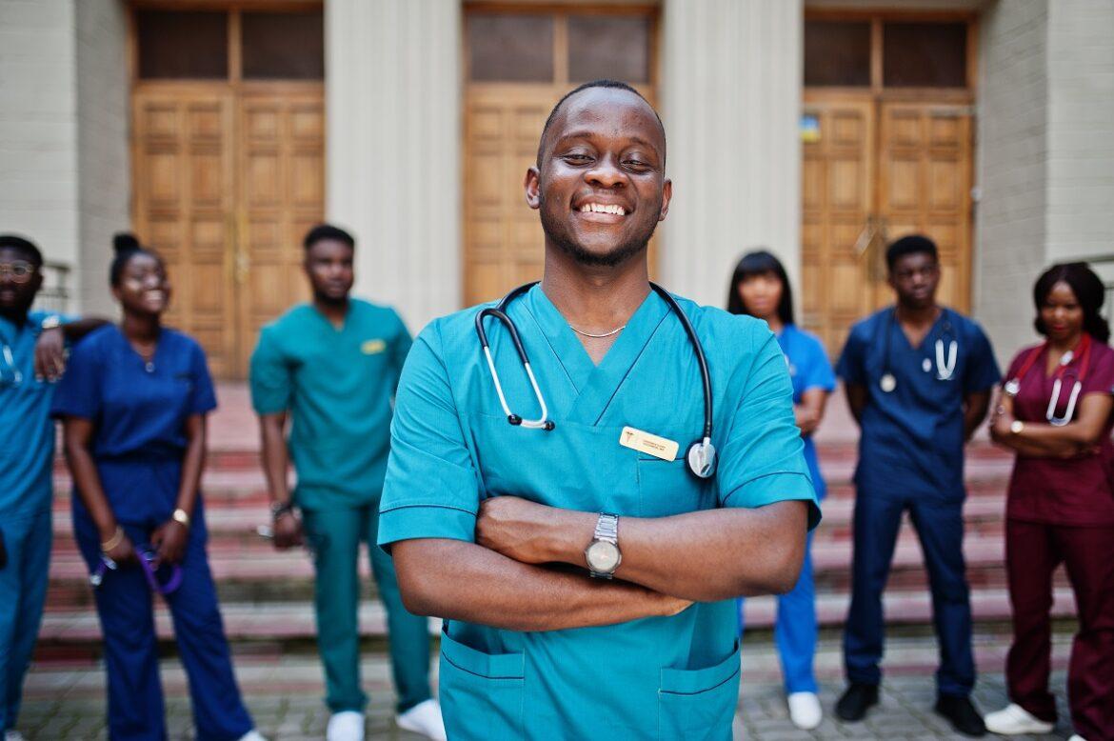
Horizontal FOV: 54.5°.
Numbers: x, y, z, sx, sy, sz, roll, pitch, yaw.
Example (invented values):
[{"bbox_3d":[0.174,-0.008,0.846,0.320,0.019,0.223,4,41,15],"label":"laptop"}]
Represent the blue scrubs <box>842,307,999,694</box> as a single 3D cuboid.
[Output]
[{"bbox_3d":[1.336,0.497,4.011,0.588,1.461,0.330,1,4,10],"label":"blue scrubs"}]

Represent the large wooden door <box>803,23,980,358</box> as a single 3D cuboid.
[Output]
[{"bbox_3d":[2.791,-1.529,9.560,1.700,3.220,0.130,0,4,-4],"label":"large wooden door"}]

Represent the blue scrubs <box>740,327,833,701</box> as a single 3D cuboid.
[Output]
[{"bbox_3d":[0.799,0.522,3.992,0.441,1.384,0.310,1,4,11],"label":"blue scrubs"}]

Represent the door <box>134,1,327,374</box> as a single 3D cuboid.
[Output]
[{"bbox_3d":[-2.708,-1.499,9.175,1.700,3.220,0.130,0,4,-4],"label":"door"}]

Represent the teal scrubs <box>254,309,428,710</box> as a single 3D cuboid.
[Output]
[{"bbox_3d":[-0.778,0.494,3.870,0.627,1.493,0.340,0,4,-6],"label":"teal scrubs"}]

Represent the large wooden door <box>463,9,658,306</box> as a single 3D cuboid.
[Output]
[{"bbox_3d":[0.032,-1.514,9.367,1.700,3.220,0.130,0,4,-4],"label":"large wooden door"}]

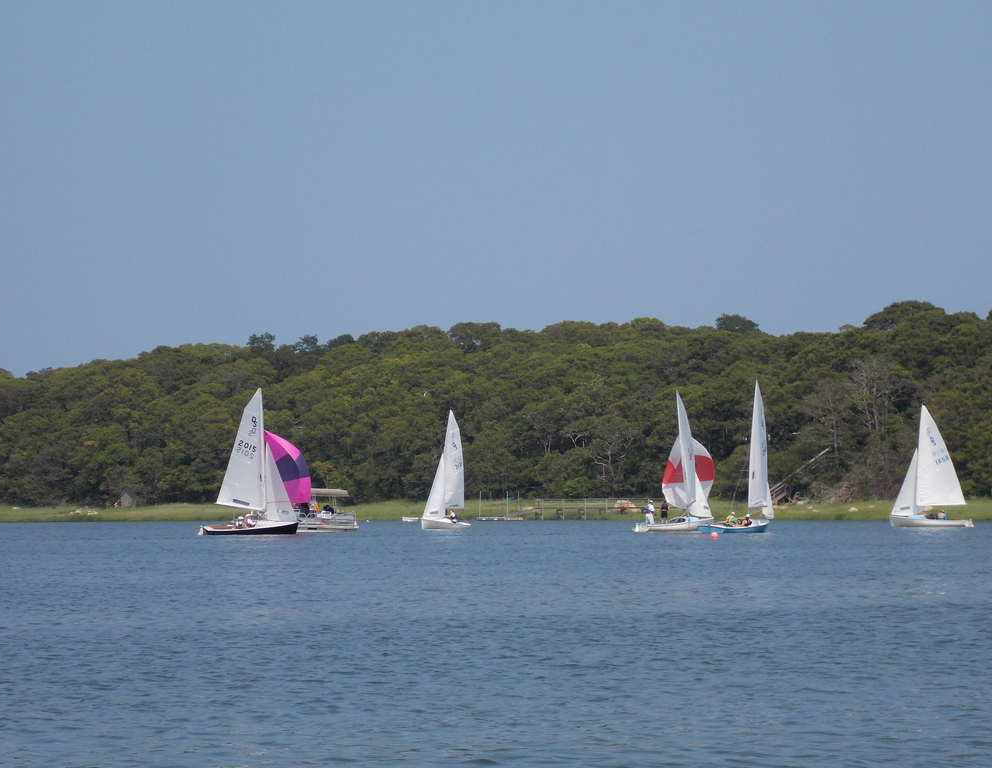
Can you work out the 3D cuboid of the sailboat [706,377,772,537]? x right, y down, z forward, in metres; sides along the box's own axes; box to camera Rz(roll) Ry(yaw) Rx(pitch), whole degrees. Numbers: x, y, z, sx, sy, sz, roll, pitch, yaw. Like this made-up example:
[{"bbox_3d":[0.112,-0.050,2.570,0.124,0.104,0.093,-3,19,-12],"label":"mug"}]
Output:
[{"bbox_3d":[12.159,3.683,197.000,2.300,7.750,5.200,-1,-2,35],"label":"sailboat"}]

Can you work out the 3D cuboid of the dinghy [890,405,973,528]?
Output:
[{"bbox_3d":[27.293,5.176,245.000,5.250,7.800,1.950,0,-2,14],"label":"dinghy"}]

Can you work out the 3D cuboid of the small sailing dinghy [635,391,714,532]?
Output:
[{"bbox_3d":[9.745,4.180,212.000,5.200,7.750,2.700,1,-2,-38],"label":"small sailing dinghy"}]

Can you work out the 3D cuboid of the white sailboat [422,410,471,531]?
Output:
[{"bbox_3d":[-3.188,5.484,249.000,2.000,7.750,5.200,-1,-2,33],"label":"white sailboat"}]

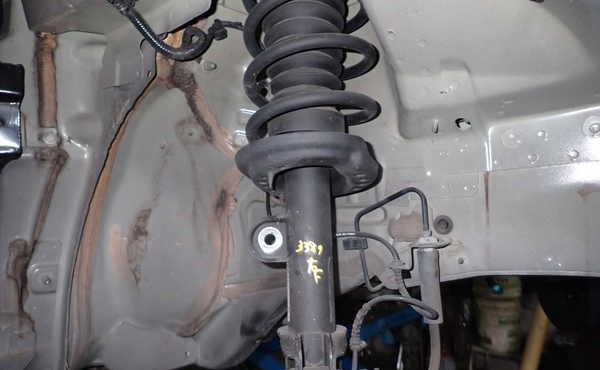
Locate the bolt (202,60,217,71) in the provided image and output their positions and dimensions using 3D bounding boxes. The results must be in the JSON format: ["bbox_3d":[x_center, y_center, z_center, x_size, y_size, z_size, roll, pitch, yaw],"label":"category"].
[{"bbox_3d":[-0.129,-0.171,0.620,0.015,0.015,0.014,6,3,-31],"label":"bolt"}]

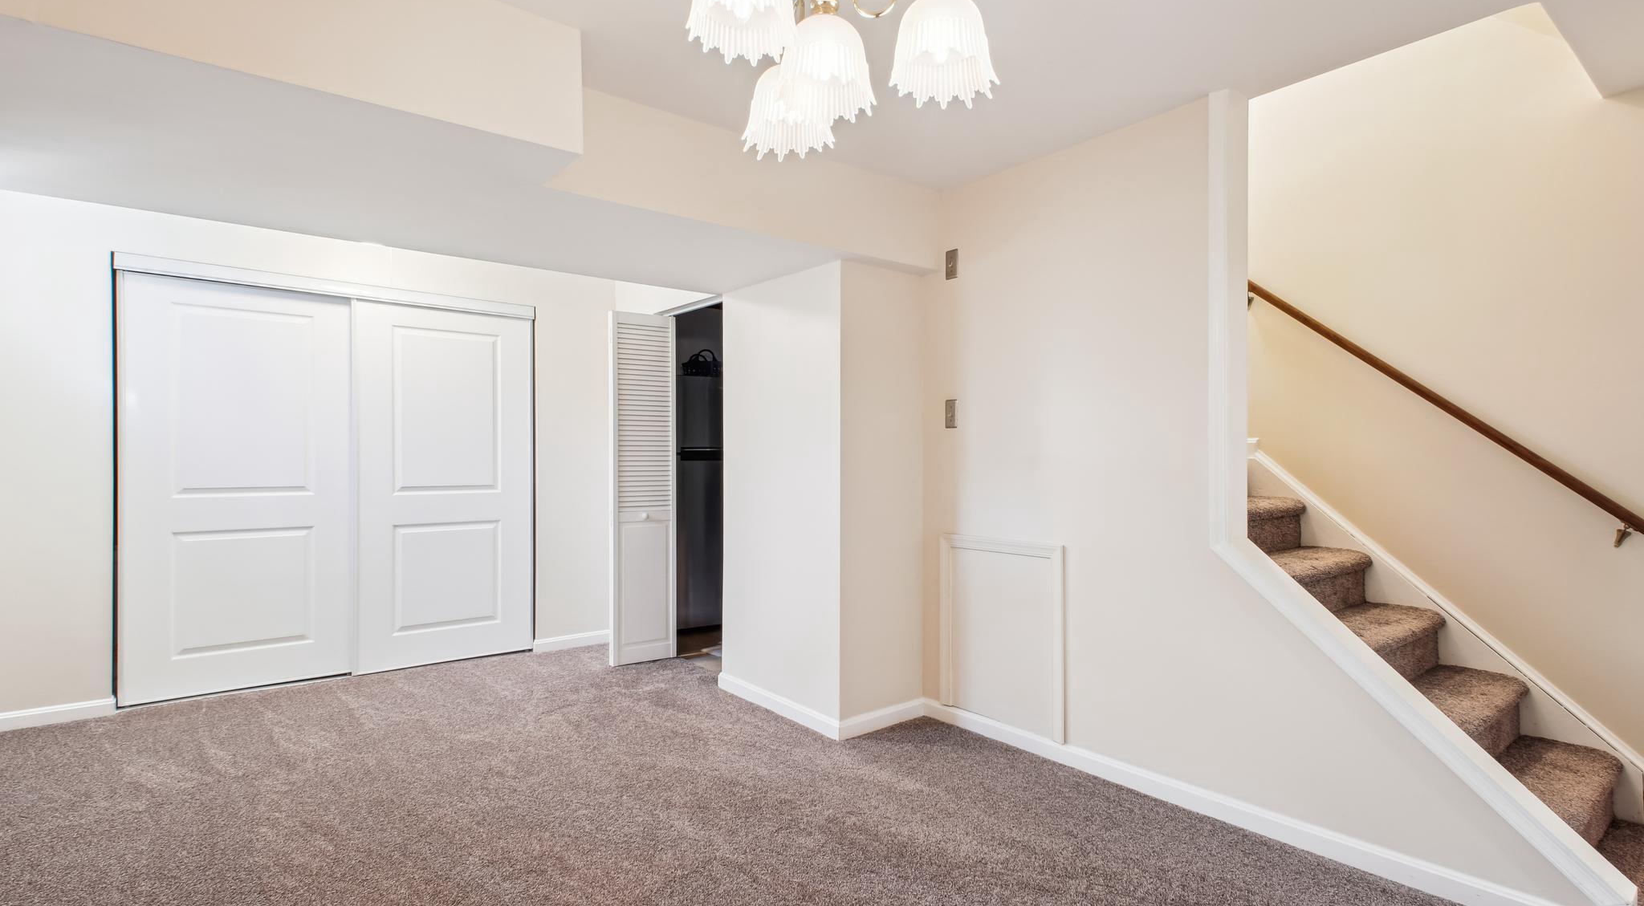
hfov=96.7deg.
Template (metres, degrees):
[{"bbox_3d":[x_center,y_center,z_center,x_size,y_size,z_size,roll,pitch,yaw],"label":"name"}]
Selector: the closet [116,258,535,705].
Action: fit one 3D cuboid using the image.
[{"bbox_3d":[-2.500,0.147,3.900,1.820,2.080,0.170,0,0,-36],"label":"closet"}]

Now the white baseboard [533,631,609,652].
[{"bbox_3d":[-1.535,1.165,4.535,0.490,0.077,0.020,0,0,-36],"label":"white baseboard"}]

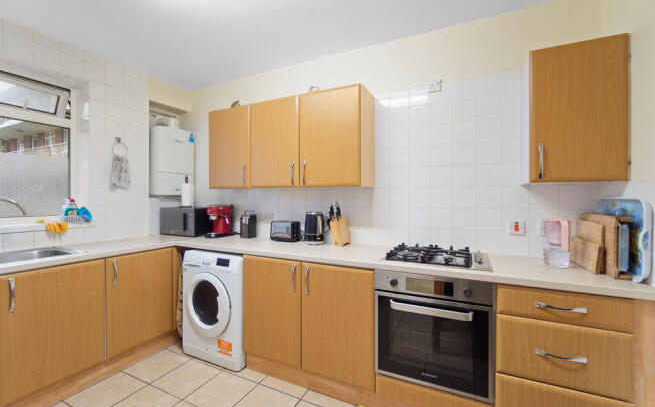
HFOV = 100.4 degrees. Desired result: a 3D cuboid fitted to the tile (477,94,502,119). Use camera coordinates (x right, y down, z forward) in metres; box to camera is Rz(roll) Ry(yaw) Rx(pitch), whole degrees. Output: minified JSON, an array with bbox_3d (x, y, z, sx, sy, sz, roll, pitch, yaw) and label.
[{"bbox_3d":[1.100,-0.650,1.856,0.149,0.150,0.009,0,0,26],"label":"tile"}]

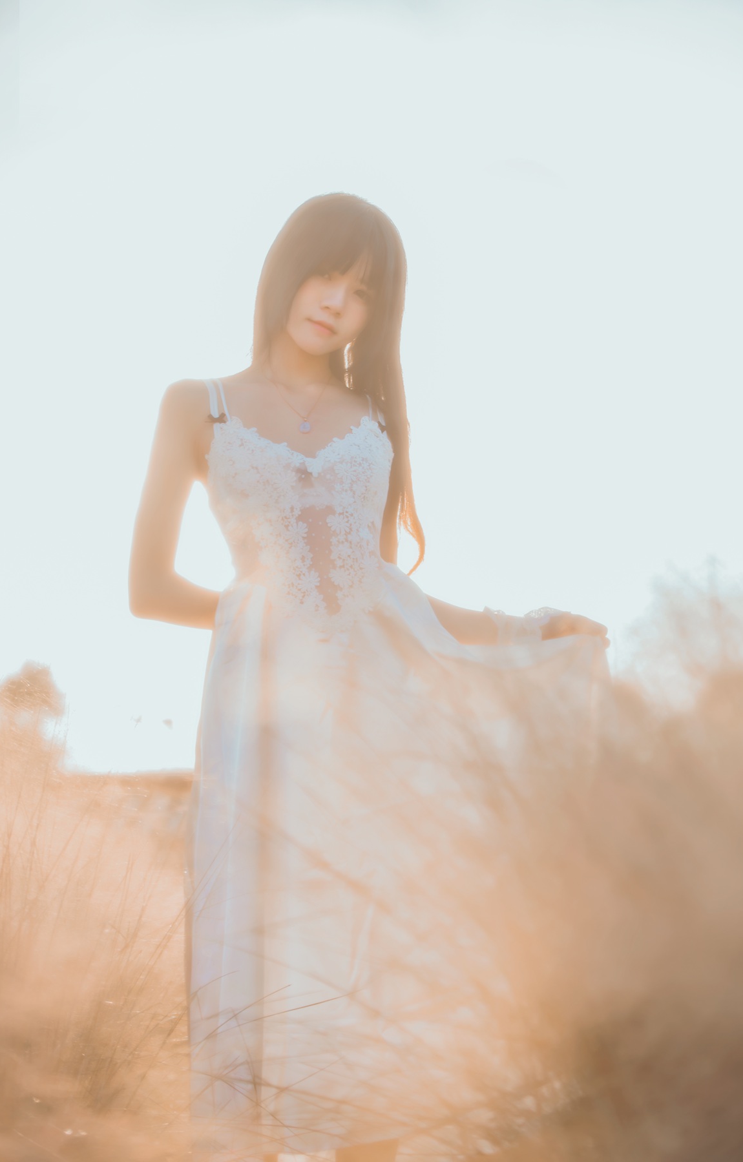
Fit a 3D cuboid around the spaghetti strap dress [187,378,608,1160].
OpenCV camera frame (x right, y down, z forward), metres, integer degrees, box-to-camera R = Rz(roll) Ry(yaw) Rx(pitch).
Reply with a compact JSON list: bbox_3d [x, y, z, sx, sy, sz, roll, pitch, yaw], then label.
[{"bbox_3d":[0.033,0.264,3.250,0.580,1.100,0.400,1,-5,-14],"label":"spaghetti strap dress"}]

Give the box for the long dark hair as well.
[{"bbox_3d":[-0.048,-0.288,3.270,0.225,0.540,0.230,1,-5,-10],"label":"long dark hair"}]

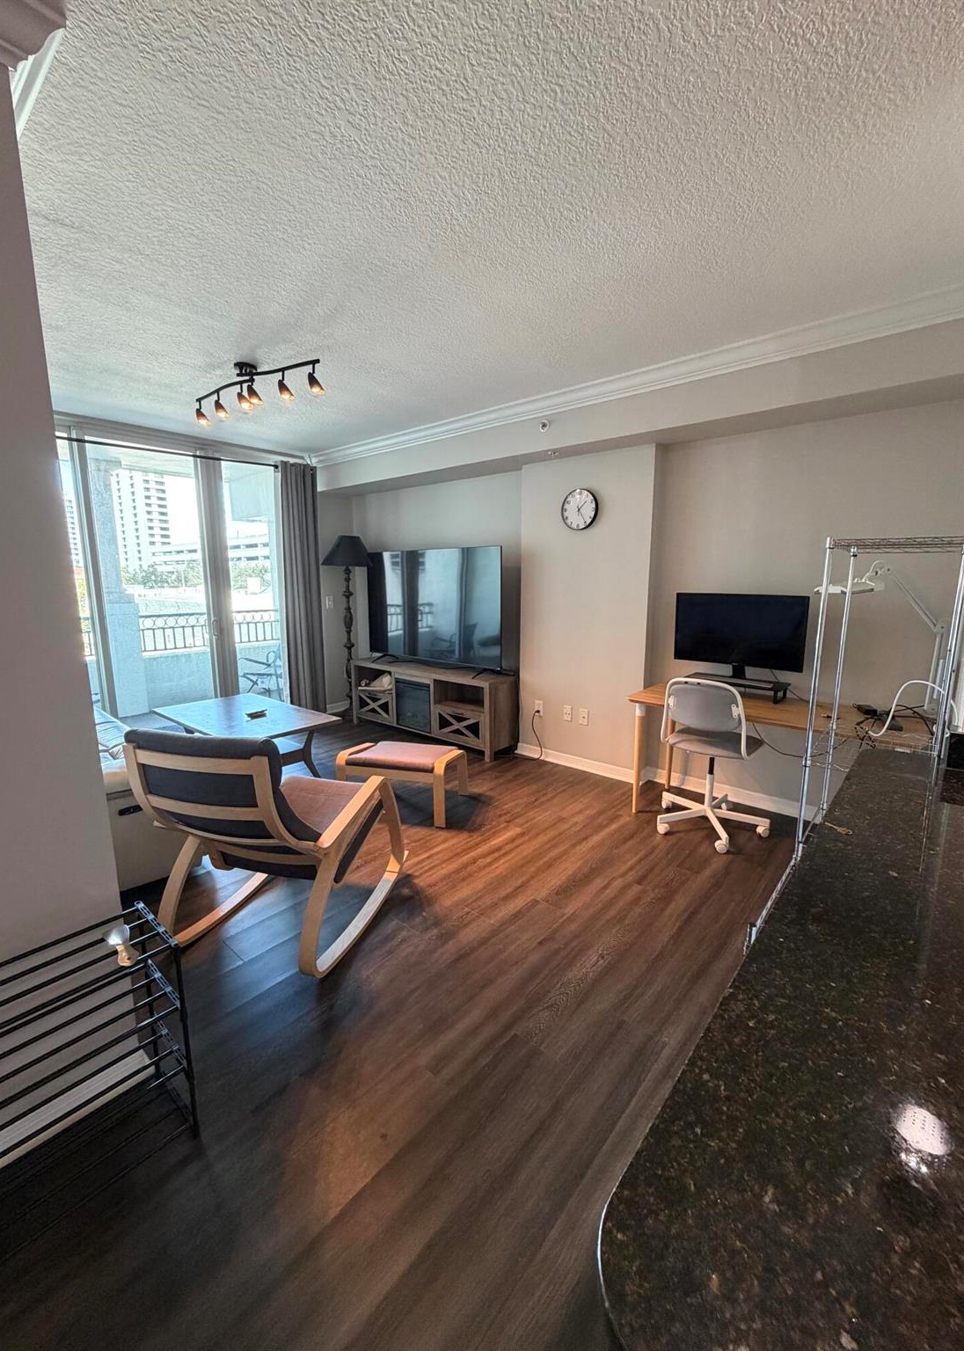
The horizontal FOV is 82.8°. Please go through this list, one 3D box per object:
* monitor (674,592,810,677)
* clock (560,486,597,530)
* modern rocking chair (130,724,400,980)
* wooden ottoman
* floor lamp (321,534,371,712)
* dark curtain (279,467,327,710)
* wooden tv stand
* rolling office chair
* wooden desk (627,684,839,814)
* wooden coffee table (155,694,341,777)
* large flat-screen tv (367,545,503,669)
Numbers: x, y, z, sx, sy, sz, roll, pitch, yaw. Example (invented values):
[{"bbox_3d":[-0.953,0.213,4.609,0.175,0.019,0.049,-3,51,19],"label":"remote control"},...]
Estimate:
[{"bbox_3d":[1.521,-0.227,3.286,0.735,0.530,0.130,8,13,40],"label":"monitor"},{"bbox_3d":[0.691,-1.179,3.882,0.300,0.300,0.045,8,13,40],"label":"clock"},{"bbox_3d":[-0.811,0.588,2.329,0.680,0.950,0.960,2,11,13],"label":"modern rocking chair"},{"bbox_3d":[-0.479,0.647,3.511,0.630,0.410,0.550,2,10,12],"label":"wooden ottoman"},{"bbox_3d":[-1.401,-0.494,5.706,0.450,1.880,0.450,0,10,0],"label":"floor lamp"},{"bbox_3d":[-1.811,-0.816,5.582,0.130,2.560,0.450,8,13,40],"label":"dark curtain"},{"bbox_3d":[-0.480,0.265,5.051,1.780,0.615,0.410,8,13,40],"label":"wooden tv stand"},{"bbox_3d":[1.327,0.468,3.154,0.650,0.880,0.660,9,14,41],"label":"rolling office chair"},{"bbox_3d":[1.627,0.536,3.195,1.410,0.730,0.640,8,13,40],"label":"wooden desk"},{"bbox_3d":[-1.782,0.512,4.165,1.370,0.450,0.790,8,13,40],"label":"wooden coffee table"},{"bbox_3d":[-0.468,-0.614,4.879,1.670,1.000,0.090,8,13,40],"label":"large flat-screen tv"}]

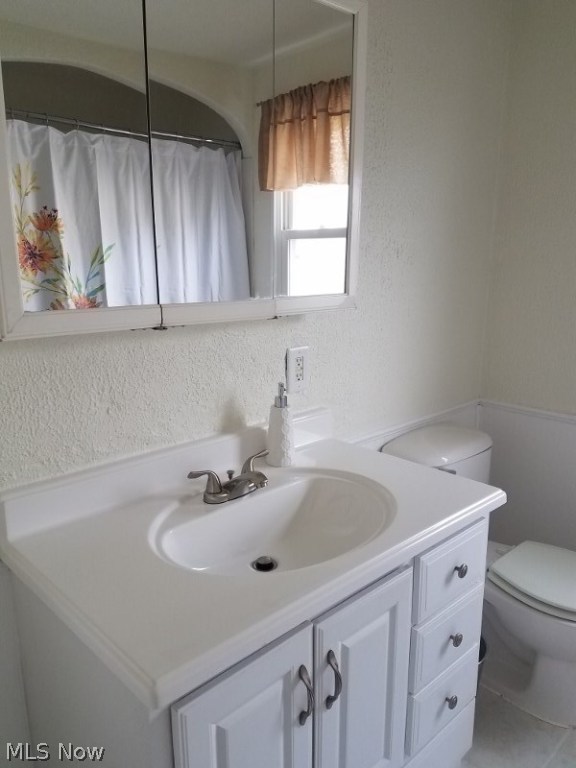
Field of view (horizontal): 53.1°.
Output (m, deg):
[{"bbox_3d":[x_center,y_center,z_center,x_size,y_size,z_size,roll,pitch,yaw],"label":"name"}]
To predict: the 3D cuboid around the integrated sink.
[{"bbox_3d":[-0.017,0.341,1.236,0.557,0.145,0.452,-11,16,-43],"label":"integrated sink"}]

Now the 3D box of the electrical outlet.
[{"bbox_3d":[0.029,-0.037,1.599,0.080,0.123,0.012,-11,16,-43],"label":"electrical outlet"}]

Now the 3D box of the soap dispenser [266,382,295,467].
[{"bbox_3d":[-0.023,0.103,1.502,0.070,0.213,0.074,0,12,0],"label":"soap dispenser"}]

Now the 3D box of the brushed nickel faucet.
[{"bbox_3d":[-0.097,0.223,1.296,0.232,0.080,0.160,-11,16,-43],"label":"brushed nickel faucet"}]

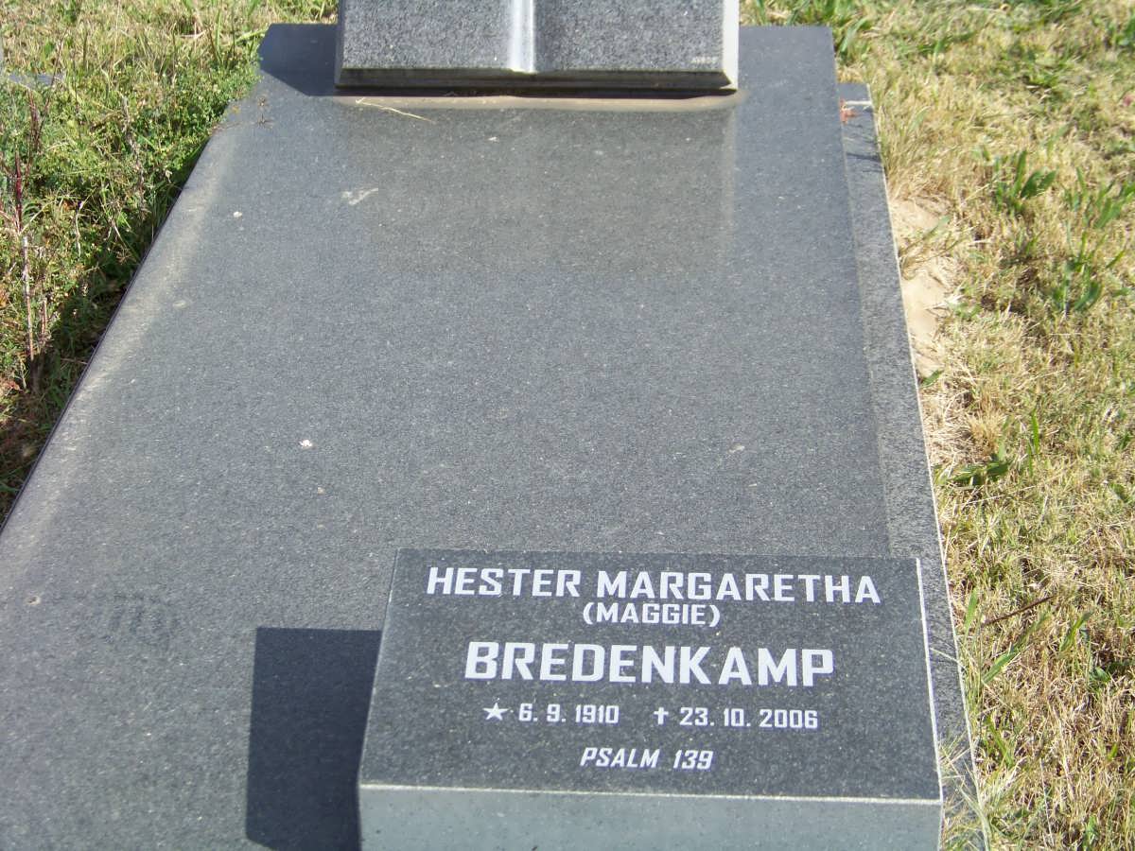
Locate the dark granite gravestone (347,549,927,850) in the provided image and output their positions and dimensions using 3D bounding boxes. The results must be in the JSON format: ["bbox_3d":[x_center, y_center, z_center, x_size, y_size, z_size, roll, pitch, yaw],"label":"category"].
[{"bbox_3d":[0.069,0.235,1.857,0.440,0.137,0.279,1,29,3],"label":"dark granite gravestone"}]

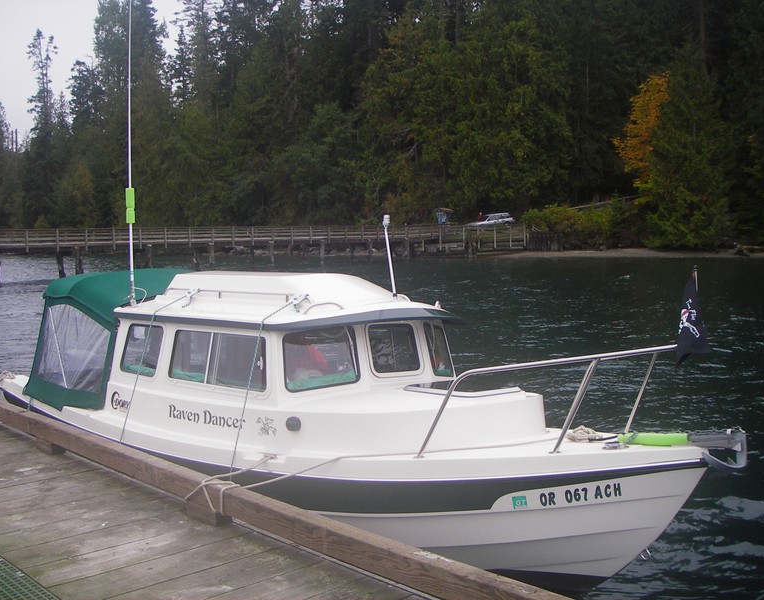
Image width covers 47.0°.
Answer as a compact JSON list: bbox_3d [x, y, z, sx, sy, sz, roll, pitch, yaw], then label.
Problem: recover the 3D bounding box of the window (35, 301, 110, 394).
[{"bbox_3d":[-2.622,0.389,7.387,0.030,0.699,1.417,14,-6,-43],"label":"window"}]

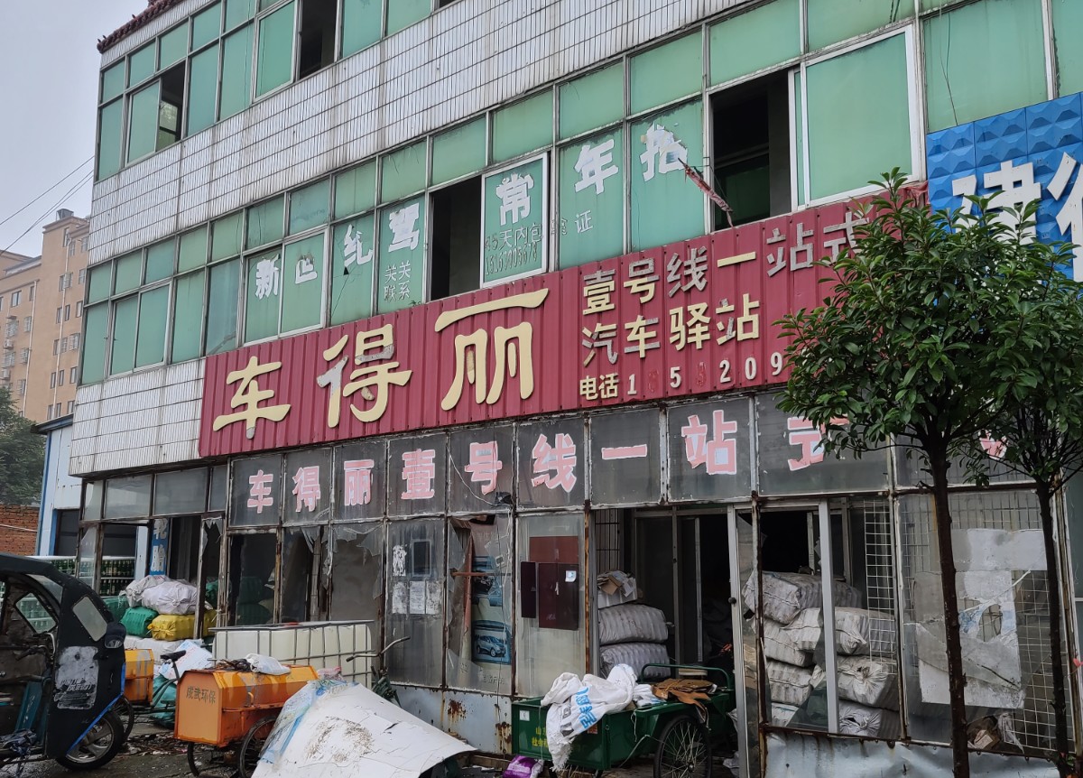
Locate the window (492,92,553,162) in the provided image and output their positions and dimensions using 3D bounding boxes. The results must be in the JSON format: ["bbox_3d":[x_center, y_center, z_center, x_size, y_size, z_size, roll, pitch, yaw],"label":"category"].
[{"bbox_3d":[-0.161,-2.365,9.478,0.743,0.466,0.090,-9,-13,40],"label":"window"}]

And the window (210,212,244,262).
[{"bbox_3d":[-3.780,-1.824,12.603,0.693,0.474,0.090,-9,-13,40],"label":"window"}]

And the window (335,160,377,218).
[{"bbox_3d":[-1.943,-2.093,10.984,0.686,0.465,0.080,-8,-13,41],"label":"window"}]

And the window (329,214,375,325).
[{"bbox_3d":[-2.118,-1.331,11.670,0.735,1.155,0.080,-8,-13,41],"label":"window"}]

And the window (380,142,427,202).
[{"bbox_3d":[-1.383,-2.182,10.533,0.703,0.462,0.090,-9,-13,40],"label":"window"}]

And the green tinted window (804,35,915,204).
[{"bbox_3d":[2.196,-1.872,7.251,0.730,1.005,0.080,-8,-13,41],"label":"green tinted window"}]

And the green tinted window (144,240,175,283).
[{"bbox_3d":[-4.981,-1.666,13.643,0.747,0.435,0.080,-8,-14,41],"label":"green tinted window"}]

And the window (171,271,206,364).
[{"bbox_3d":[-4.363,-0.879,12.932,0.676,1.072,0.080,-8,-14,41],"label":"window"}]

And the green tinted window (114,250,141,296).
[{"bbox_3d":[-5.607,-1.578,14.164,0.706,0.499,0.080,-8,-13,41],"label":"green tinted window"}]

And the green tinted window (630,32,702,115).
[{"bbox_3d":[1.005,-2.528,8.393,0.697,0.480,0.080,-8,-14,41],"label":"green tinted window"}]

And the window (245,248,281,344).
[{"bbox_3d":[-3.158,-1.044,11.874,0.639,0.963,0.080,-8,-14,41],"label":"window"}]

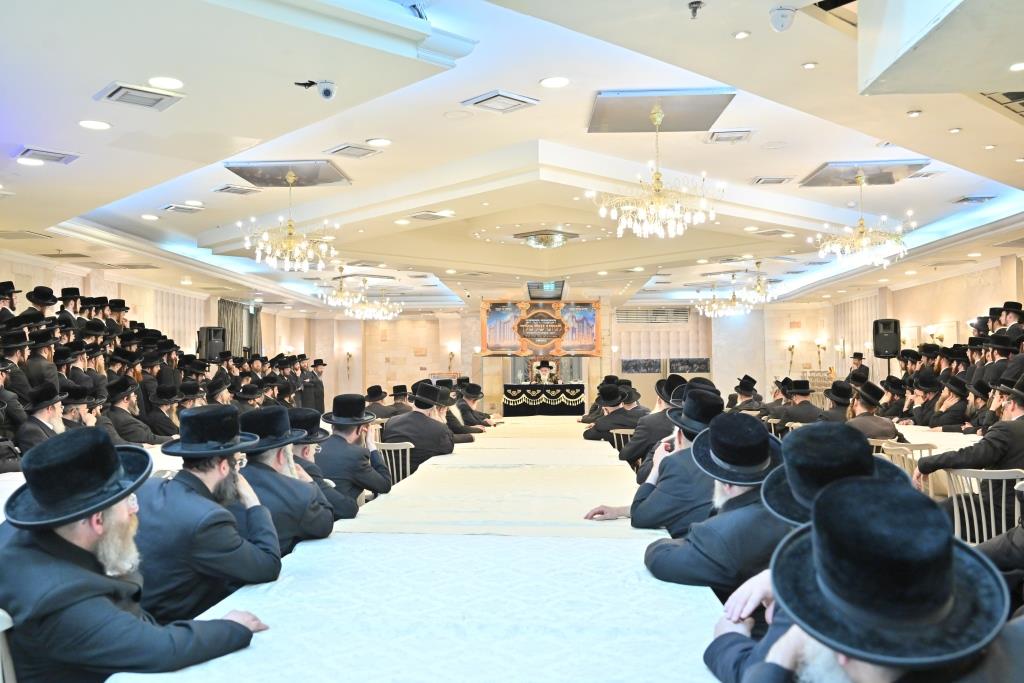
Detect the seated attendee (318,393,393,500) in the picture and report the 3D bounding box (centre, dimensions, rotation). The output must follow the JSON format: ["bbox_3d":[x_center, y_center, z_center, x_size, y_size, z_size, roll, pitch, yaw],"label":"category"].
[{"bbox_3d":[-1.030,0.991,5.517,0.780,1.350,0.570,2,-2,-45],"label":"seated attendee"}]

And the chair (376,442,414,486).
[{"bbox_3d":[-0.909,1.293,7.459,0.450,0.880,0.520,-1,-2,22],"label":"chair"}]

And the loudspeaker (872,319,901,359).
[{"bbox_3d":[6.231,-0.050,14.652,0.430,0.660,0.380,-1,-2,23],"label":"loudspeaker"}]

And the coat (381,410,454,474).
[{"bbox_3d":[-0.870,1.010,8.268,0.580,0.720,0.520,-1,-3,32],"label":"coat"}]

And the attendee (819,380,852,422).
[{"bbox_3d":[4.097,1.190,11.065,0.520,1.340,0.720,1,-2,-15],"label":"attendee"}]

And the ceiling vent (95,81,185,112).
[{"bbox_3d":[-2.658,-1.764,6.290,0.480,0.060,0.480,2,-3,-42],"label":"ceiling vent"}]

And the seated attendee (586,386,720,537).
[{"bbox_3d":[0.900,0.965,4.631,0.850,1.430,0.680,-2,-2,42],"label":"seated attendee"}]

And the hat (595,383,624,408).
[{"bbox_3d":[1.054,0.561,9.340,0.310,0.145,0.350,2,-14,-45],"label":"hat"}]

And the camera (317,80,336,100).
[{"bbox_3d":[-1.053,-1.422,5.004,0.110,0.095,0.110,0,-2,-12],"label":"camera"}]

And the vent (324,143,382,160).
[{"bbox_3d":[-1.544,-1.829,8.560,0.430,0.040,0.430,2,-2,-42],"label":"vent"}]

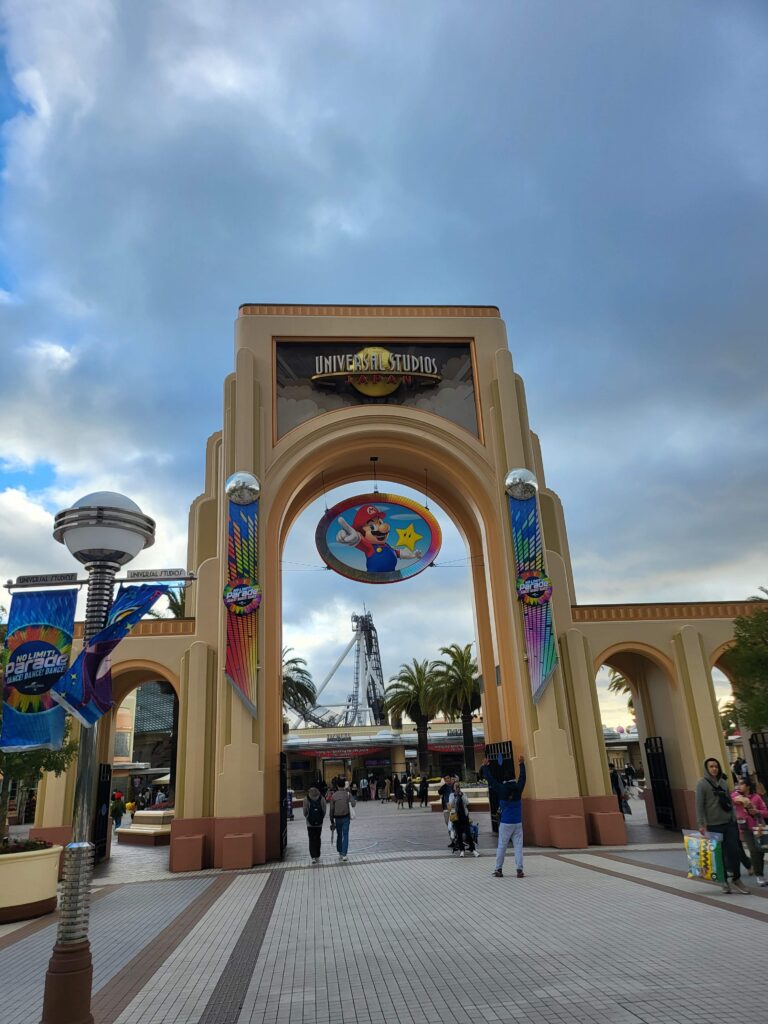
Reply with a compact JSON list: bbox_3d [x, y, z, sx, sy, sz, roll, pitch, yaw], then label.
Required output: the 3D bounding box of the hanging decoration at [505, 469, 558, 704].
[{"bbox_3d":[4.038,1.798,19.072,0.980,6.450,0.450,-1,-21,-6],"label":"hanging decoration"}]

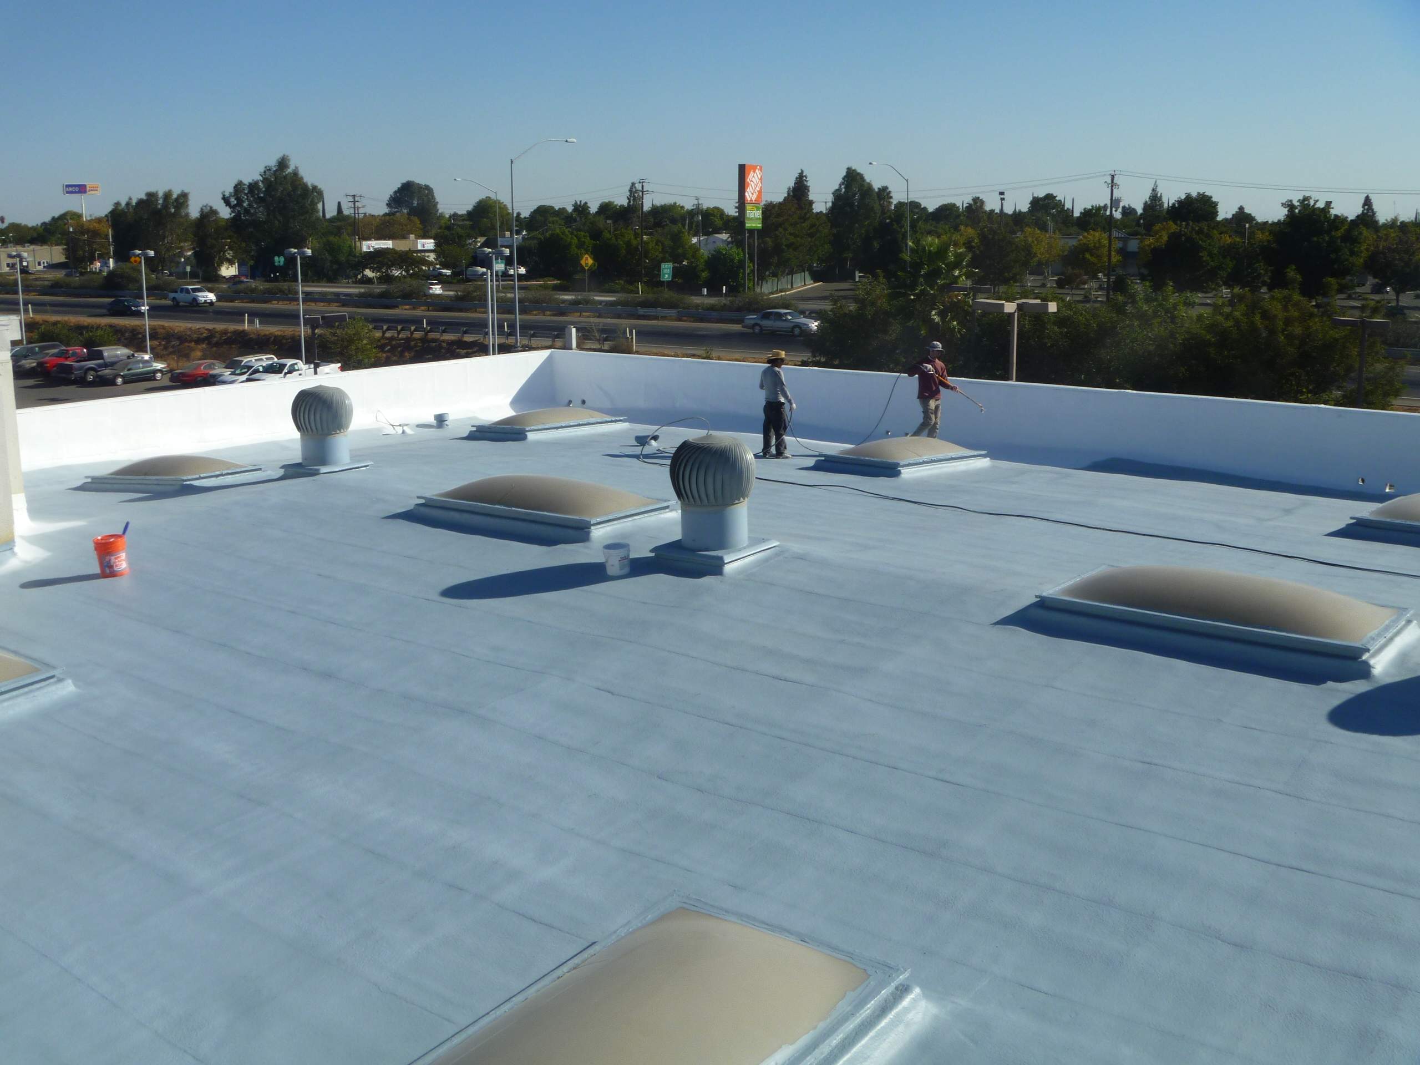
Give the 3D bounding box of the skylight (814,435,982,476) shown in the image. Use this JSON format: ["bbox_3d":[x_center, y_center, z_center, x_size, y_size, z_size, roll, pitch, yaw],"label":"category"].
[{"bbox_3d":[2.922,-1.201,21.410,1.380,0.440,2.610,9,13,37],"label":"skylight"}]

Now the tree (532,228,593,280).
[{"bbox_3d":[-16.827,-31.986,164.356,6.900,6.100,6.400,-1,12,-6],"label":"tree"}]

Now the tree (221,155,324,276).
[{"bbox_3d":[-64.249,-47.100,213.892,14.572,17.762,14.572,-4,13,-17],"label":"tree"}]

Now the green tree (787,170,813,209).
[{"bbox_3d":[14.413,-49.378,231.772,5.500,18.000,5.500,0,11,0],"label":"green tree"}]

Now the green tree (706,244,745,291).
[{"bbox_3d":[1.486,-26.329,142.504,3.900,4.700,3.900,0,12,1],"label":"green tree"}]

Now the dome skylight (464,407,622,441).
[{"bbox_3d":[-2.800,-1.974,25.167,1.380,0.460,2.520,7,13,36],"label":"dome skylight"}]

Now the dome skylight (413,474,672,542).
[{"bbox_3d":[-1.769,-0.367,15.459,2.610,0.460,1.380,8,14,37],"label":"dome skylight"}]

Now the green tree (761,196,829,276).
[{"bbox_3d":[11.316,-38.870,191.142,8.800,11.600,8.800,0,11,0],"label":"green tree"}]

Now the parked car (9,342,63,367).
[{"bbox_3d":[-45.918,-11.639,96.355,1.920,1.760,4.900,6,14,28],"label":"parked car"}]

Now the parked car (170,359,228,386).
[{"bbox_3d":[-31.558,-10.200,90.302,1.780,1.380,4.700,6,14,28],"label":"parked car"}]

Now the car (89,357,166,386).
[{"bbox_3d":[-36.579,-10.249,90.530,1.770,1.430,4.680,6,14,28],"label":"car"}]

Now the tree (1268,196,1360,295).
[{"bbox_3d":[61.709,-29.302,146.945,8.500,10.000,8.200,5,13,22],"label":"tree"}]

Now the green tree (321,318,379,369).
[{"bbox_3d":[-23.023,-12.066,92.368,3.654,3.458,3.654,-3,13,-14],"label":"green tree"}]

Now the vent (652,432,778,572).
[{"bbox_3d":[0.048,-0.320,13.304,0.870,1.180,0.870,9,15,37],"label":"vent"}]

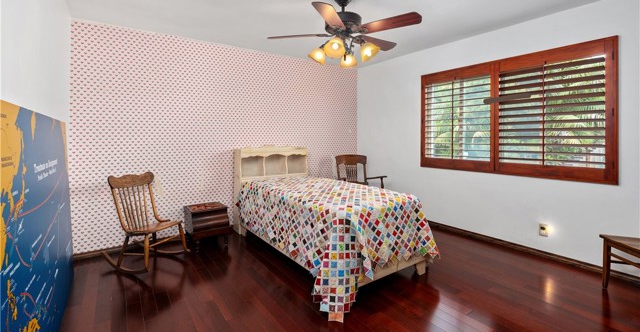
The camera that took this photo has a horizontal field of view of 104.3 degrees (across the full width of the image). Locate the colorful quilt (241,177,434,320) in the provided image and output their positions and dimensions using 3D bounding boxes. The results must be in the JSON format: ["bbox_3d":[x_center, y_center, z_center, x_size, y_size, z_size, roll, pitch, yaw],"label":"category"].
[{"bbox_3d":[0.020,0.560,2.700,1.120,0.690,2.040,-3,6,-37],"label":"colorful quilt"}]

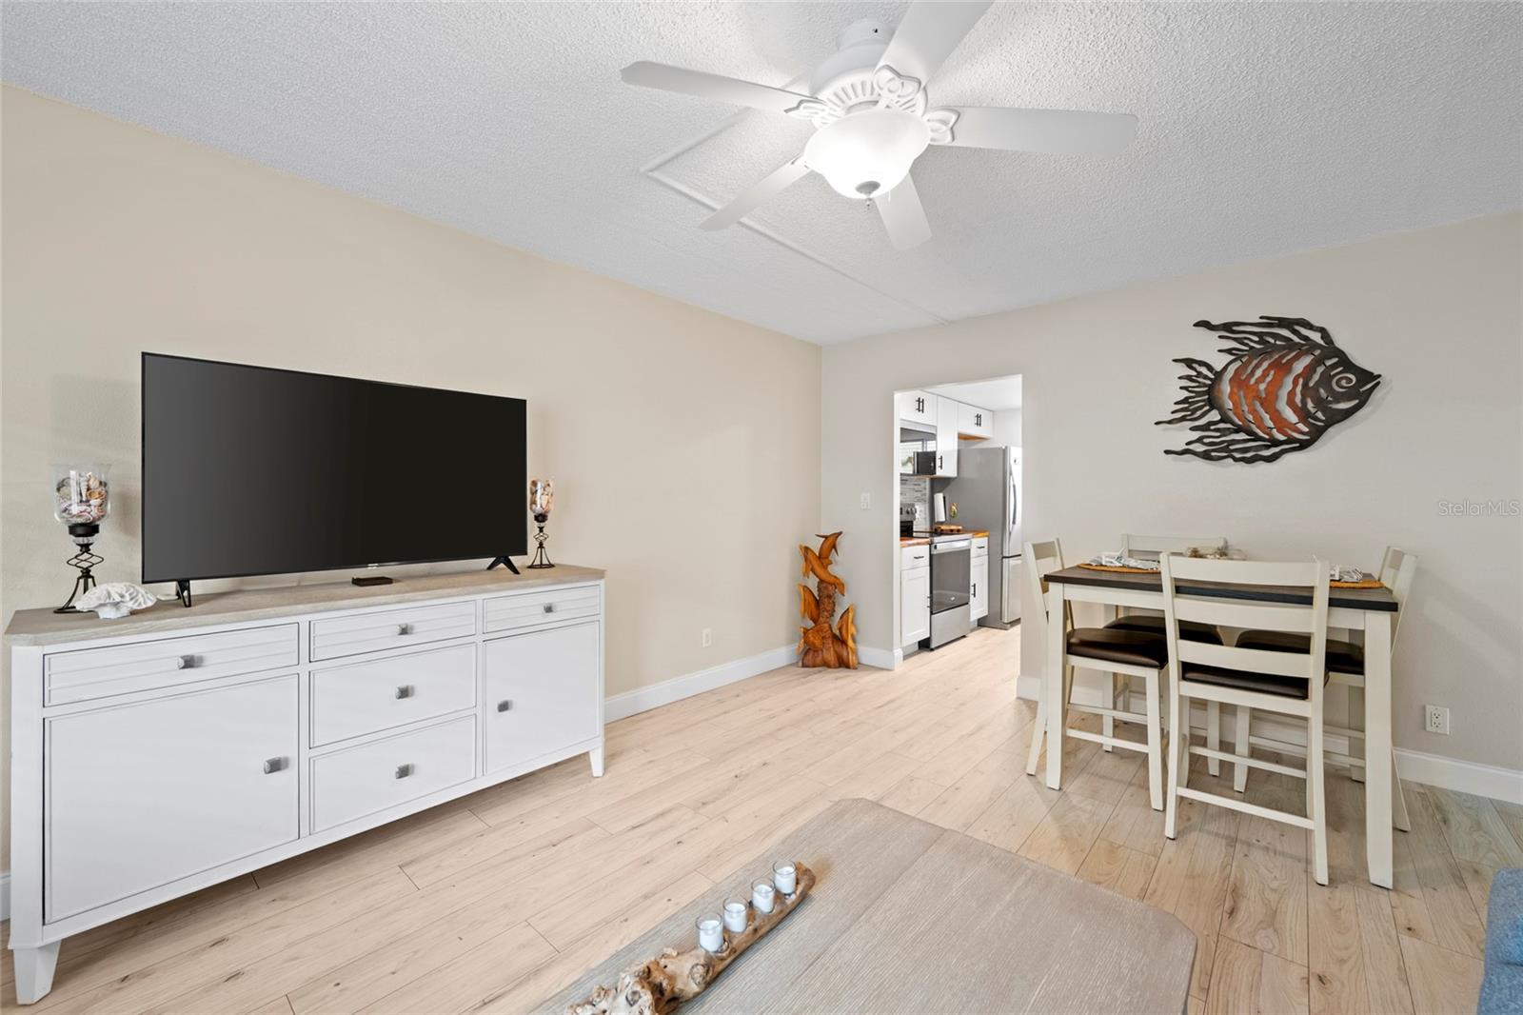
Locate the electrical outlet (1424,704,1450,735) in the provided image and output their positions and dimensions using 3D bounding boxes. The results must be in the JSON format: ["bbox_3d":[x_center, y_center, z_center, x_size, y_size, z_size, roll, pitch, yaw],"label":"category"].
[{"bbox_3d":[2.897,0.912,2.535,0.070,0.115,0.010,1,1,42],"label":"electrical outlet"}]

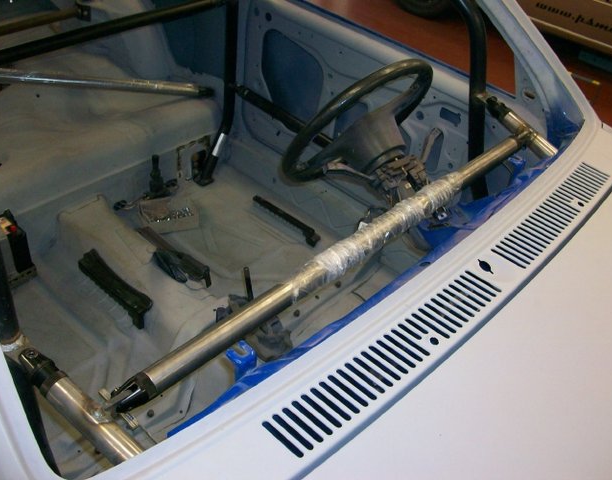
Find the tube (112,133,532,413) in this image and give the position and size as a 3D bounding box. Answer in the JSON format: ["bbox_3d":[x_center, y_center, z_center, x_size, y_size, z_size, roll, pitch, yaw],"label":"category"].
[{"bbox_3d":[0.133,-0.016,1.107,0.045,0.045,1.069,33,47,32],"label":"tube"}]

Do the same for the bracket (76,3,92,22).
[{"bbox_3d":[-0.881,-0.905,2.500,0.038,0.064,0.042,33,47,32],"label":"bracket"}]

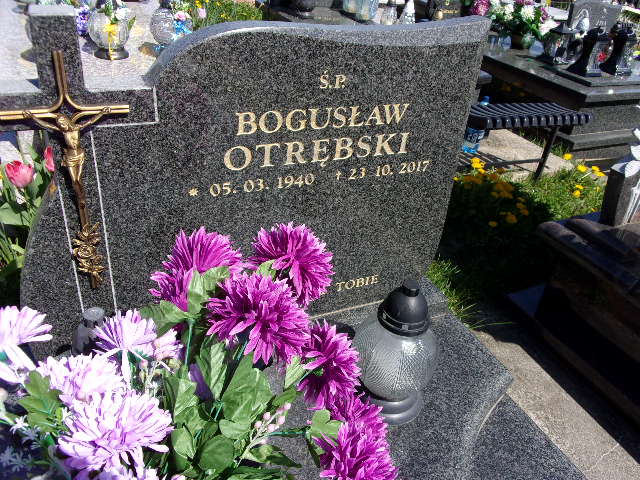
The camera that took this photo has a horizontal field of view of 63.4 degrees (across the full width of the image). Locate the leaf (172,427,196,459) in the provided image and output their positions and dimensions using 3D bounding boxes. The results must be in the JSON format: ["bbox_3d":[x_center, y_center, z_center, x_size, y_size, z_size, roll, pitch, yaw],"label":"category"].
[{"bbox_3d":[-0.174,0.260,0.665,0.036,0.018,0.045,-11,62,-20],"label":"leaf"}]

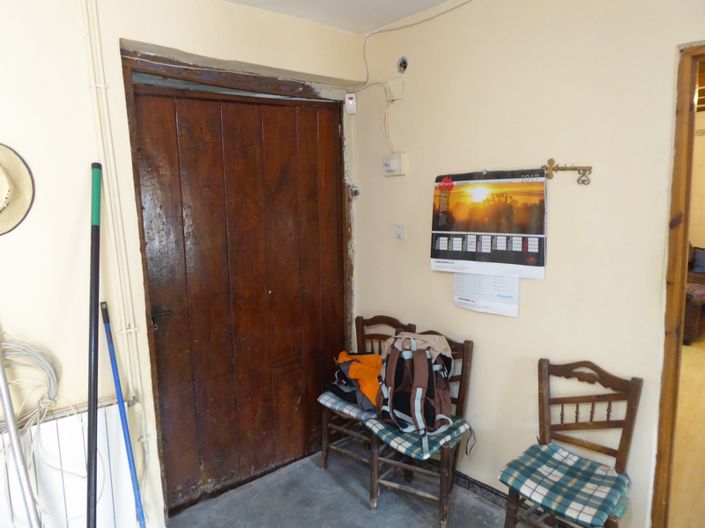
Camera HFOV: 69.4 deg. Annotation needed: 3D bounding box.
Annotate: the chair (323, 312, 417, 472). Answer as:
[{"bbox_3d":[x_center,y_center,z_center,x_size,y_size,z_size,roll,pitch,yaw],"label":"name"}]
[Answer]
[{"bbox_3d":[0.084,0.789,3.049,0.440,0.890,0.410,4,9,37],"label":"chair"}]

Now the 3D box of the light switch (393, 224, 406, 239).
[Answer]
[{"bbox_3d":[0.274,-0.190,2.996,0.020,0.080,0.080,-8,10,-41],"label":"light switch"}]

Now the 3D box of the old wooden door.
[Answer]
[{"bbox_3d":[-0.528,0.156,2.926,1.236,2.187,0.060,-8,10,-41],"label":"old wooden door"}]

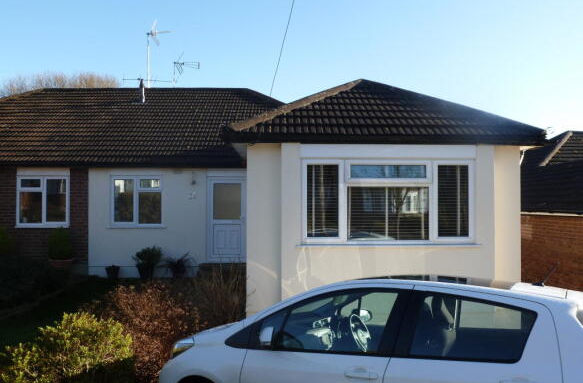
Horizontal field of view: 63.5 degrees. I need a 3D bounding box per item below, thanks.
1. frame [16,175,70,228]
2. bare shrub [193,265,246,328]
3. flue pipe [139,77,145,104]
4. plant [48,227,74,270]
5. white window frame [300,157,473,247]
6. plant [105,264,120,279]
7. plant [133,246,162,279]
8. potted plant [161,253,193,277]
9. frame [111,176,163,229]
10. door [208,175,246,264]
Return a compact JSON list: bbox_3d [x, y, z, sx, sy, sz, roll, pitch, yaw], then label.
[{"bbox_3d":[-5.759,0.239,10.950,1.240,1.200,0.100,0,-1,0],"label":"frame"},{"bbox_3d":[-1.129,1.670,7.500,0.950,1.000,0.900,0,-1,0],"label":"bare shrub"},{"bbox_3d":[-4.486,-3.005,14.100,0.160,0.760,0.160,0,-1,0],"label":"flue pipe"},{"bbox_3d":[-5.035,1.278,10.300,0.550,0.980,0.550,0,-1,0],"label":"plant"},{"bbox_3d":[1.333,0.144,6.480,2.370,1.180,0.100,0,-1,0],"label":"white window frame"},{"bbox_3d":[-4.039,1.818,10.650,0.340,0.330,0.340,0,-1,0],"label":"plant"},{"bbox_3d":[-3.239,1.599,10.620,0.660,0.760,0.620,0,-1,0],"label":"plant"},{"bbox_3d":[-2.574,1.664,10.600,0.780,0.570,0.700,0,-1,0],"label":"potted plant"},{"bbox_3d":[-3.595,0.239,10.950,1.210,1.200,0.100,0,-1,0],"label":"frame"},{"bbox_3d":[-1.498,0.662,10.950,0.930,2.000,0.100,0,-1,0],"label":"door"}]

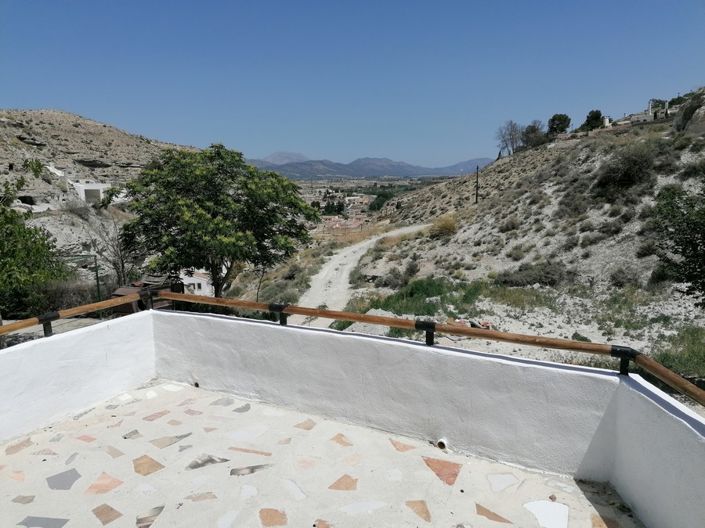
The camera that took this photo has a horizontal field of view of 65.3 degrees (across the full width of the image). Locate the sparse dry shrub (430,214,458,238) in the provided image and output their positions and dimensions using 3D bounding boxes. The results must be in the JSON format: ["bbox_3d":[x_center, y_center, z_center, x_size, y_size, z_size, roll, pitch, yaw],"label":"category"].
[{"bbox_3d":[10.379,-4.230,62.000,3.100,2.600,2.900,0,9,0],"label":"sparse dry shrub"}]

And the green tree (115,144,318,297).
[{"bbox_3d":[-4.702,-1.123,19.000,7.000,6.000,6.600,0,9,0],"label":"green tree"}]

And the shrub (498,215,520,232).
[{"bbox_3d":[14.283,-3.684,50.000,1.950,1.500,1.800,0,9,0],"label":"shrub"}]

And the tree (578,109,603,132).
[{"bbox_3d":[46.769,-28.199,108.000,4.600,4.700,4.500,0,9,0],"label":"tree"}]

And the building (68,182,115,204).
[{"bbox_3d":[-41.790,-11.448,88.000,7.000,3.600,5.000,-3,10,-20],"label":"building"}]

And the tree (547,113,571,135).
[{"bbox_3d":[40.480,-27.609,108.000,4.600,4.400,4.500,0,9,0],"label":"tree"}]

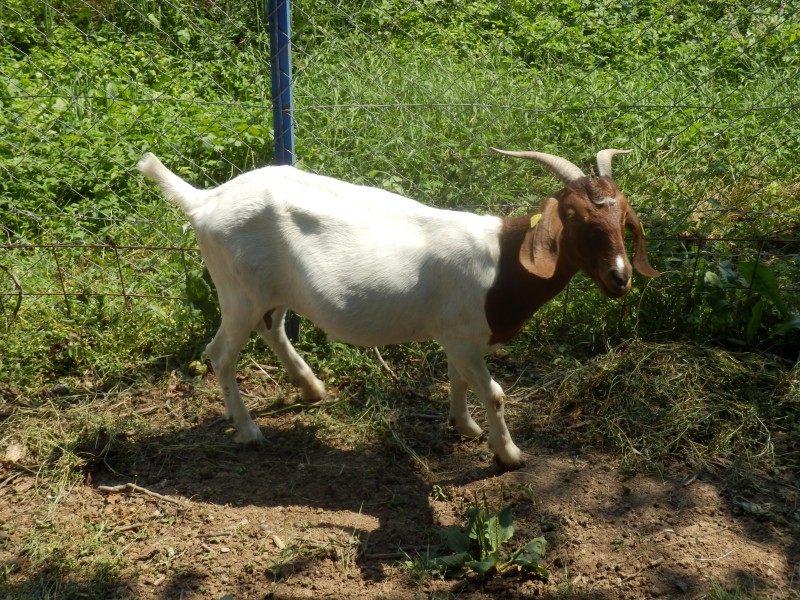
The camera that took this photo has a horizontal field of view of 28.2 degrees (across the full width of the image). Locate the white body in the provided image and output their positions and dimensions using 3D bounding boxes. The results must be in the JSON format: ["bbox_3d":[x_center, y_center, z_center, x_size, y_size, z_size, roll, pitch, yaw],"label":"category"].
[{"bbox_3d":[-0.150,0.012,3.746,0.948,0.672,0.271,5,23,13],"label":"white body"}]

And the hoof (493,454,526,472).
[{"bbox_3d":[0.253,0.376,3.687,0.067,0.042,0.050,5,23,13],"label":"hoof"}]

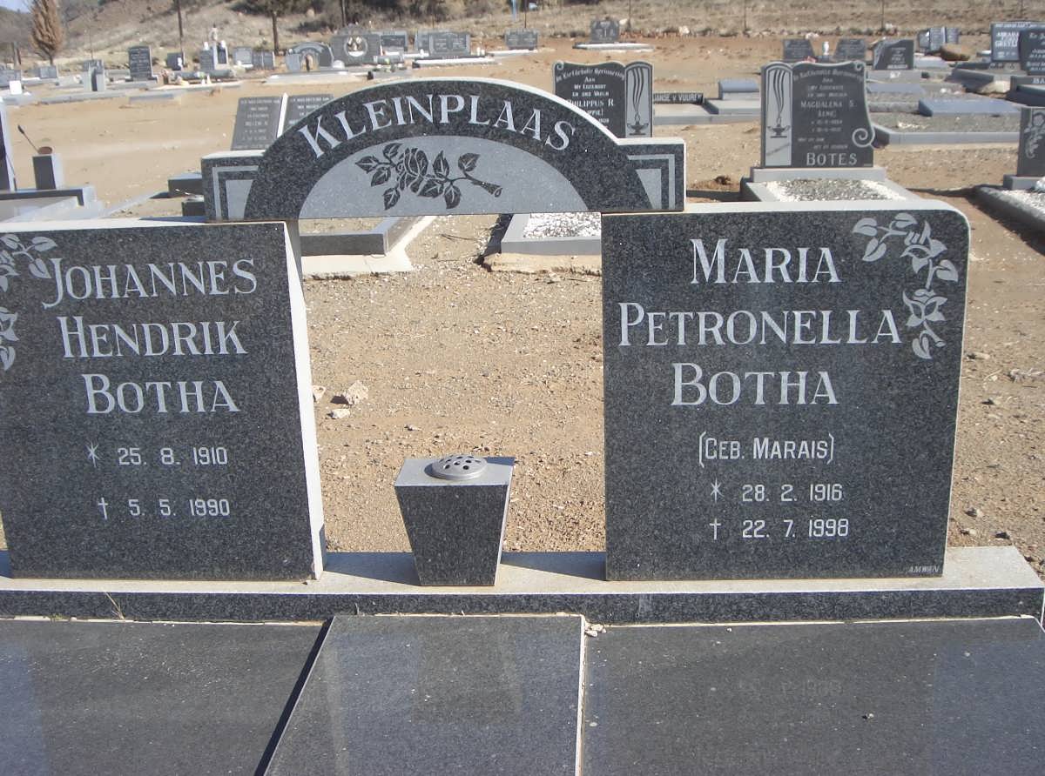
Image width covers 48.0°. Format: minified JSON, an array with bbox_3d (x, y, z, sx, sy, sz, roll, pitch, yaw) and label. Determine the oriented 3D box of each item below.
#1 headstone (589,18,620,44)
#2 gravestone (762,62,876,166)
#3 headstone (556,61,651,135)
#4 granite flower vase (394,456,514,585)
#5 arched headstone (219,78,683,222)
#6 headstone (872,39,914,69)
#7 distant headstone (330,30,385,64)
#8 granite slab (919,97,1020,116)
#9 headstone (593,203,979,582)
[{"bbox_3d":[2.477,-10.639,34.968,0.878,0.669,0.150,-1,18,4],"label":"headstone"},{"bbox_3d":[1.848,-1.712,7.353,0.659,0.650,0.110,-1,18,4],"label":"gravestone"},{"bbox_3d":[0.531,-1.794,7.670,0.643,0.660,0.110,-1,18,4],"label":"headstone"},{"bbox_3d":[-0.128,0.251,2.237,0.208,0.229,0.140,-1,18,4],"label":"granite flower vase"},{"bbox_3d":[-0.139,-0.421,2.049,0.833,0.229,0.090,-1,18,4],"label":"arched headstone"},{"bbox_3d":[5.615,-5.060,17.799,0.594,0.444,0.140,-1,18,4],"label":"headstone"},{"bbox_3d":[-3.800,-7.818,26.948,1.138,0.822,0.160,-1,18,4],"label":"distant headstone"},{"bbox_3d":[4.520,-2.853,11.889,0.868,0.120,0.500,-1,18,4],"label":"granite slab"},{"bbox_3d":[0.462,0.015,2.141,0.624,0.692,0.101,-1,18,4],"label":"headstone"}]

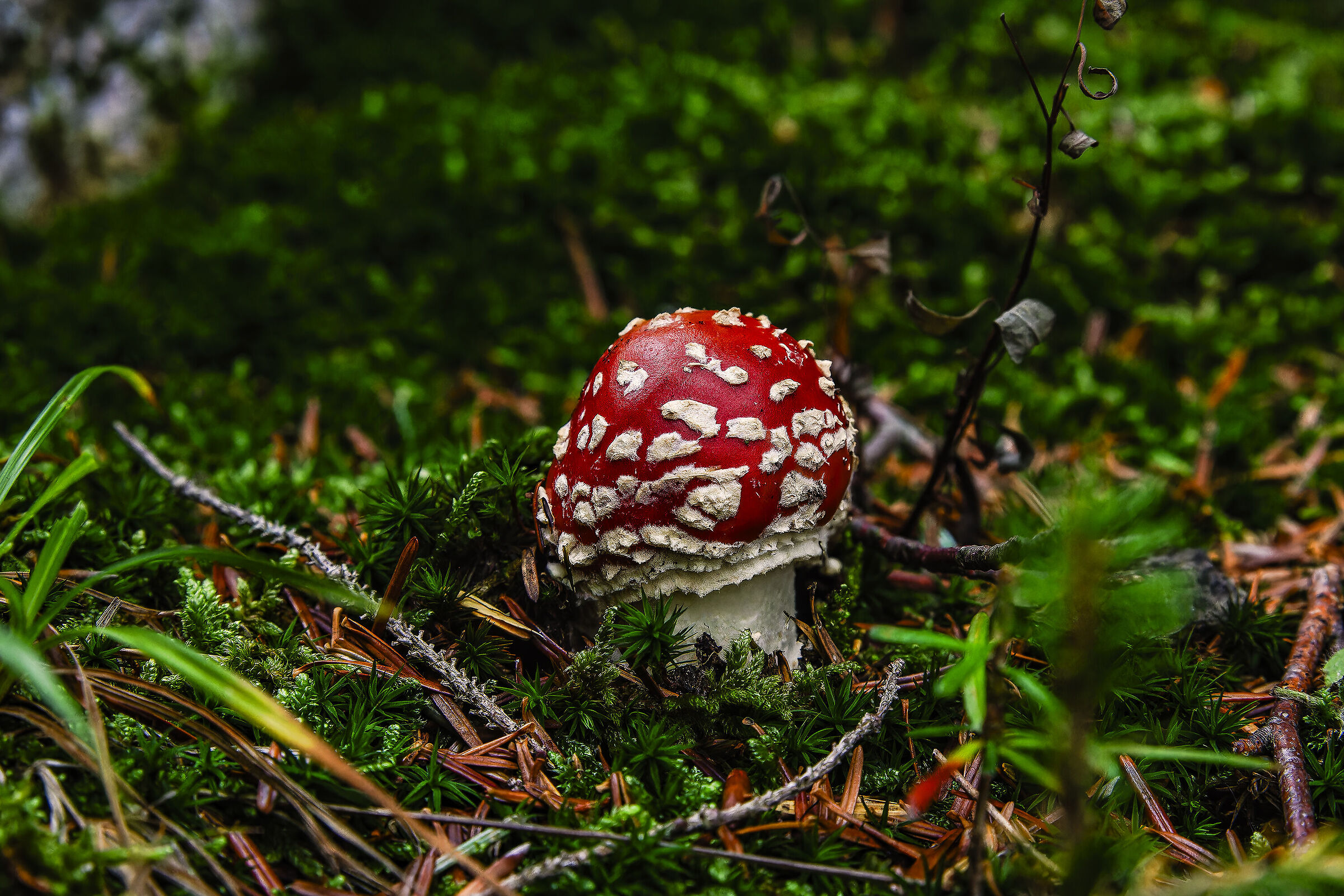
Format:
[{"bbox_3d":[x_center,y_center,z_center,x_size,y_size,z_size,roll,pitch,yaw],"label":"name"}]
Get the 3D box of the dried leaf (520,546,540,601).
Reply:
[{"bbox_3d":[-0.026,0.023,0.485,0.003,0.010,0.002,-9,0,0],"label":"dried leaf"}]

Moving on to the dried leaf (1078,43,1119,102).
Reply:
[{"bbox_3d":[0.078,-0.069,0.480,0.008,0.011,0.004,0,12,0],"label":"dried leaf"}]

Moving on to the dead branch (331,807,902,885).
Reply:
[{"bbox_3d":[-0.010,0.060,0.396,0.090,0.003,0.003,5,15,16],"label":"dead branch"}]

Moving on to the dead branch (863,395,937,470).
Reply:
[{"bbox_3d":[0.055,-0.004,0.640,0.020,0.018,0.015,0,12,0],"label":"dead branch"}]

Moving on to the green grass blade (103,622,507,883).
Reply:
[{"bbox_3d":[-0.049,0.042,0.359,0.070,0.009,0.008,36,-1,-21],"label":"green grass blade"}]

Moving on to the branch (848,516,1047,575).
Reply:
[{"bbox_3d":[0.058,0.020,0.548,0.045,0.011,0.010,9,17,33],"label":"branch"}]

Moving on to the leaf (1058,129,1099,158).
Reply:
[{"bbox_3d":[0.079,-0.059,0.505,0.008,0.005,0.004,0,14,0],"label":"leaf"}]

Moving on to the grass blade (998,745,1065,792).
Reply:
[{"bbox_3d":[0.051,0.045,0.371,0.003,0.002,0.012,-13,35,-42],"label":"grass blade"}]

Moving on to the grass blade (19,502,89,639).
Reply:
[{"bbox_3d":[-0.111,0.022,0.471,0.005,0.026,0.003,24,16,0],"label":"grass blade"}]

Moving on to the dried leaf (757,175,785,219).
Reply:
[{"bbox_3d":[0.023,-0.059,0.610,0.005,0.011,0.004,19,0,0],"label":"dried leaf"}]

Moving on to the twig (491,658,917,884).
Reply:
[{"bbox_3d":[0.013,0.053,0.420,0.014,0.007,0.121,8,15,33],"label":"twig"}]

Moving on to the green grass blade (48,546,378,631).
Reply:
[{"bbox_3d":[-0.080,0.024,0.452,0.072,0.018,0.008,7,16,28],"label":"green grass blade"}]

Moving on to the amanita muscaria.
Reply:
[{"bbox_3d":[0.004,0.006,0.490,0.059,0.065,0.059,-3,14,0],"label":"amanita muscaria"}]

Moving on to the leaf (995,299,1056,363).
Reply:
[{"bbox_3d":[0.072,-0.024,0.530,0.013,0.013,0.007,0,12,0],"label":"leaf"}]

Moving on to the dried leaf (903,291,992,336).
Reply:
[{"bbox_3d":[0.056,-0.027,0.535,0.018,0.009,0.007,0,12,0],"label":"dried leaf"}]

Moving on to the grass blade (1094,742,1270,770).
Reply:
[{"bbox_3d":[0.077,0.046,0.393,0.033,0.004,0.004,8,7,-27],"label":"grass blade"}]

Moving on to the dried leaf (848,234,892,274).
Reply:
[{"bbox_3d":[0.047,-0.046,0.620,0.011,0.009,0.006,0,12,0],"label":"dried leaf"}]

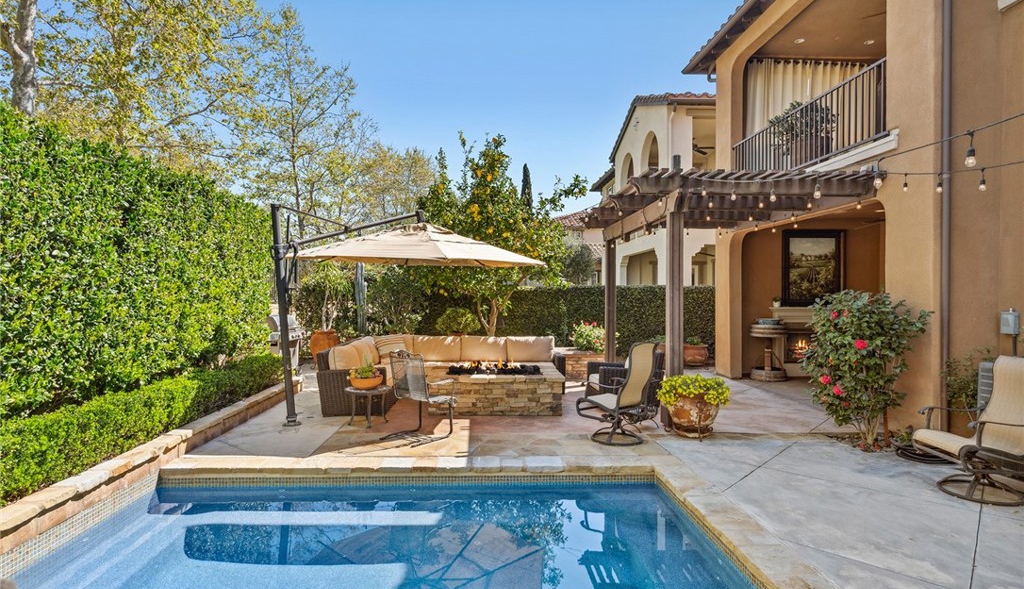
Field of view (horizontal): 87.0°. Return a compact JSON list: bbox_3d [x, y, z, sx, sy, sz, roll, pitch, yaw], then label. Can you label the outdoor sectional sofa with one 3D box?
[{"bbox_3d":[-0.830,1.130,8.050,3.300,0.840,2.430,0,0,-2],"label":"outdoor sectional sofa"}]

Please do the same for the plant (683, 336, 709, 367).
[{"bbox_3d":[4.110,1.270,12.100,0.560,0.660,0.560,0,0,-2],"label":"plant"}]

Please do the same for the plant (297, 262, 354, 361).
[{"bbox_3d":[-3.880,0.400,11.200,1.050,2.300,1.000,0,0,0],"label":"plant"}]

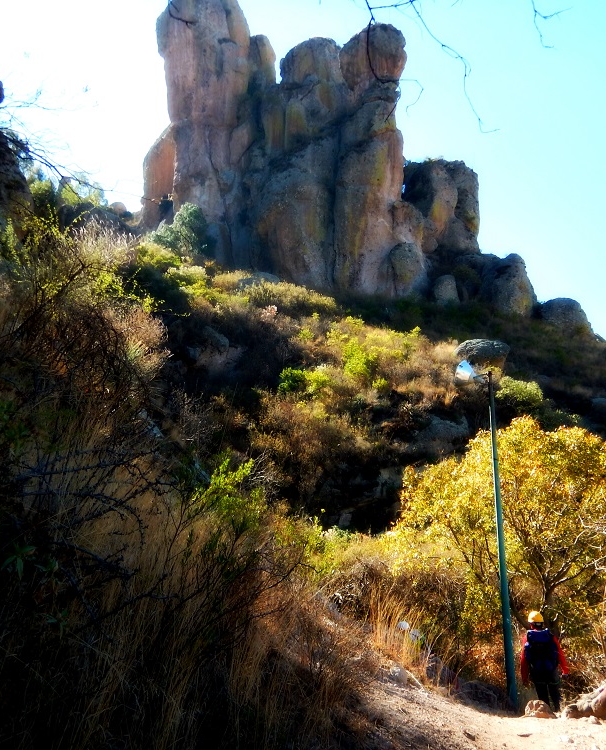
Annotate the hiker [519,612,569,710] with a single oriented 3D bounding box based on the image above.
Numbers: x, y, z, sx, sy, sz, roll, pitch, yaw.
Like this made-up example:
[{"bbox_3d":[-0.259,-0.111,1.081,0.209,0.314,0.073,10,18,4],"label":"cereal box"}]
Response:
[{"bbox_3d":[3.647,4.466,12.600,0.660,1.750,0.500,-3,-17,10],"label":"hiker"}]

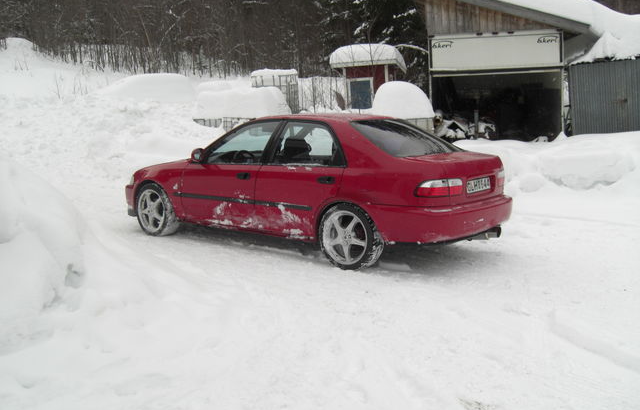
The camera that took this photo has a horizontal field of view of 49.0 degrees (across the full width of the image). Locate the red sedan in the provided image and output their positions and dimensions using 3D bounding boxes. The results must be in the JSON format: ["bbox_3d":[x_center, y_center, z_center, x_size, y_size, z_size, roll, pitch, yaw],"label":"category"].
[{"bbox_3d":[-0.263,-0.284,7.500,4.390,1.360,1.710,6,9,37],"label":"red sedan"}]

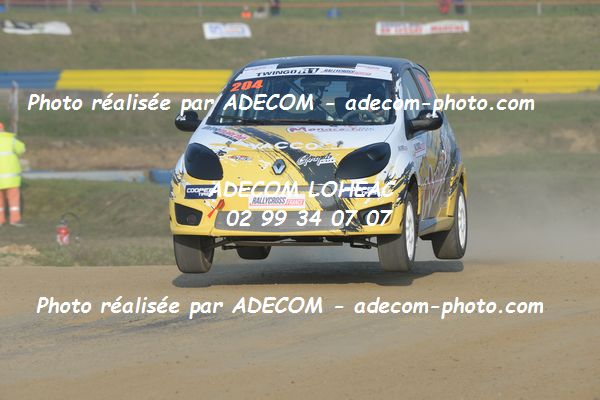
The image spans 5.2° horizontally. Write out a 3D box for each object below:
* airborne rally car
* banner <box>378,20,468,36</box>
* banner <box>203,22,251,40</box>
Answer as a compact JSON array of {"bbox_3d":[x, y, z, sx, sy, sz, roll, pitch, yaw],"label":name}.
[{"bbox_3d":[0.157,-0.275,47.100,1.730,1.480,3.600,0,2,10],"label":"airborne rally car"},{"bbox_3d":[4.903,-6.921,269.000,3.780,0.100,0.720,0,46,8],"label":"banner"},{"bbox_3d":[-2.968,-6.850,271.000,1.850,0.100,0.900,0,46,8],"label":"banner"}]

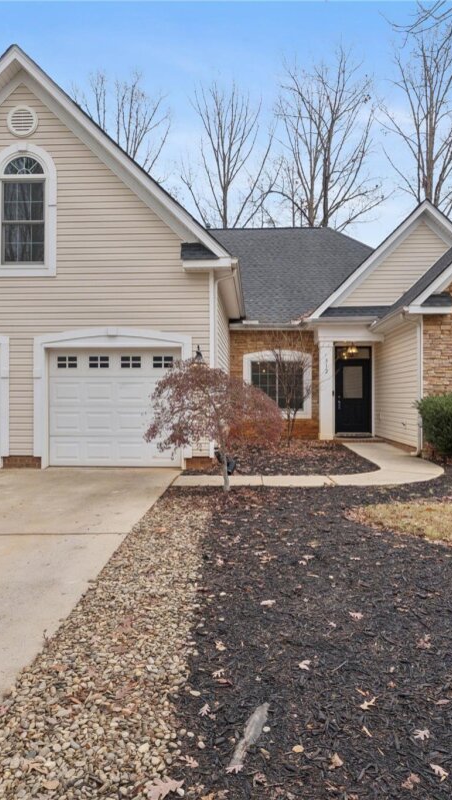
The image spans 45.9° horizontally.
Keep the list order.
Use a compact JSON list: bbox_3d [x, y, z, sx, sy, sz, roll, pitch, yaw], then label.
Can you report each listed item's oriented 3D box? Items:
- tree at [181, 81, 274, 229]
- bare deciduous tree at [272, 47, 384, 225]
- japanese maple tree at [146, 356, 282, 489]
[{"bbox_3d":[0.100,-9.550,33.500,5.900,21.100,5.700,0,0,2],"label":"tree"},{"bbox_3d":[6.100,-10.100,32.000,6.900,22.200,6.700,0,0,2],"label":"bare deciduous tree"},{"bbox_3d":[-0.170,0.355,7.700,1.950,1.900,1.850,0,0,2],"label":"japanese maple tree"}]

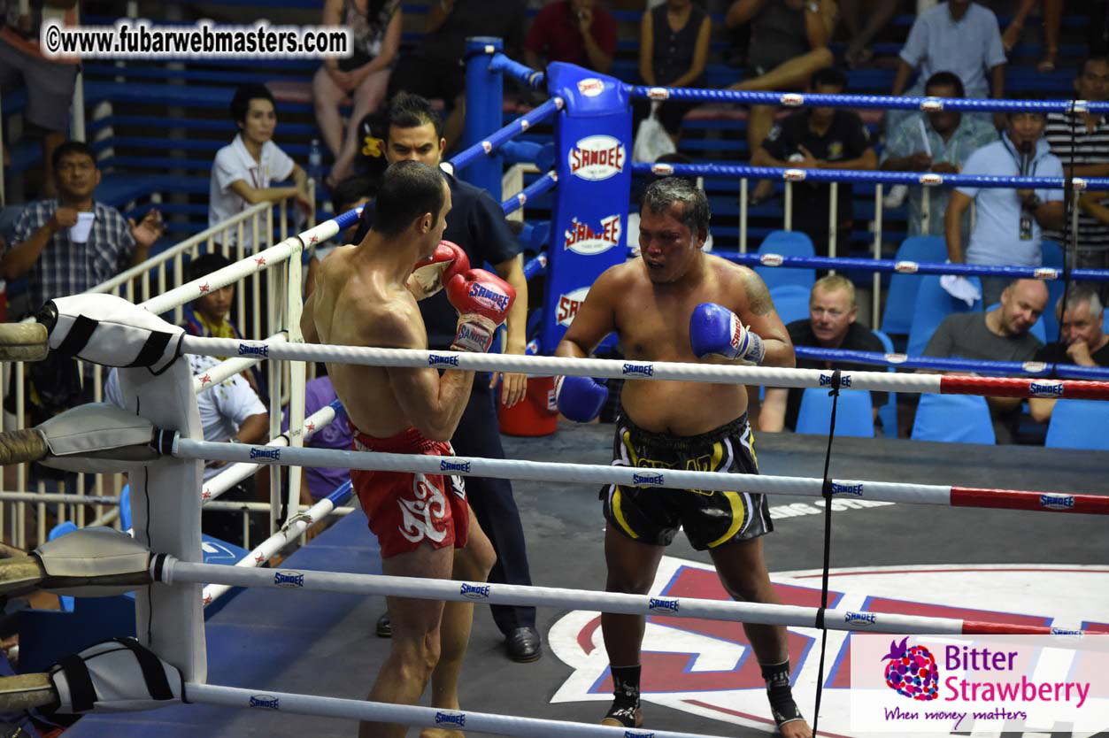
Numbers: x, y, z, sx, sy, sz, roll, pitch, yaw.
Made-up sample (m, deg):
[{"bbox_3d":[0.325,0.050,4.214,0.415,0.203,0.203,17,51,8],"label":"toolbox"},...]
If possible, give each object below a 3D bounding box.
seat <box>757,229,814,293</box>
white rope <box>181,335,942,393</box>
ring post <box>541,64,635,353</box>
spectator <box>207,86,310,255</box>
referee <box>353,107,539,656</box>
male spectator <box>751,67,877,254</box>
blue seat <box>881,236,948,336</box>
[{"bbox_3d":[1.036,-0.207,20.946,0.420,0.820,0.500,3,12,14],"label":"seat"},{"bbox_3d":[-0.002,-0.011,11.273,1.977,0.050,0.050,3,12,14],"label":"white rope"},{"bbox_3d":[0.120,-0.579,16.366,0.310,1.120,0.200,-6,13,-30],"label":"ring post"},{"bbox_3d":[-1.349,-0.504,20.376,0.520,1.600,0.480,-10,15,-41],"label":"spectator"},{"bbox_3d":[-0.316,0.016,13.617,0.600,1.720,0.420,0,11,-3],"label":"referee"},{"bbox_3d":[1.229,-0.660,21.334,0.550,1.580,0.500,1,11,5],"label":"male spectator"},{"bbox_3d":[1.655,-0.184,20.849,0.420,0.820,0.500,3,12,14],"label":"blue seat"}]

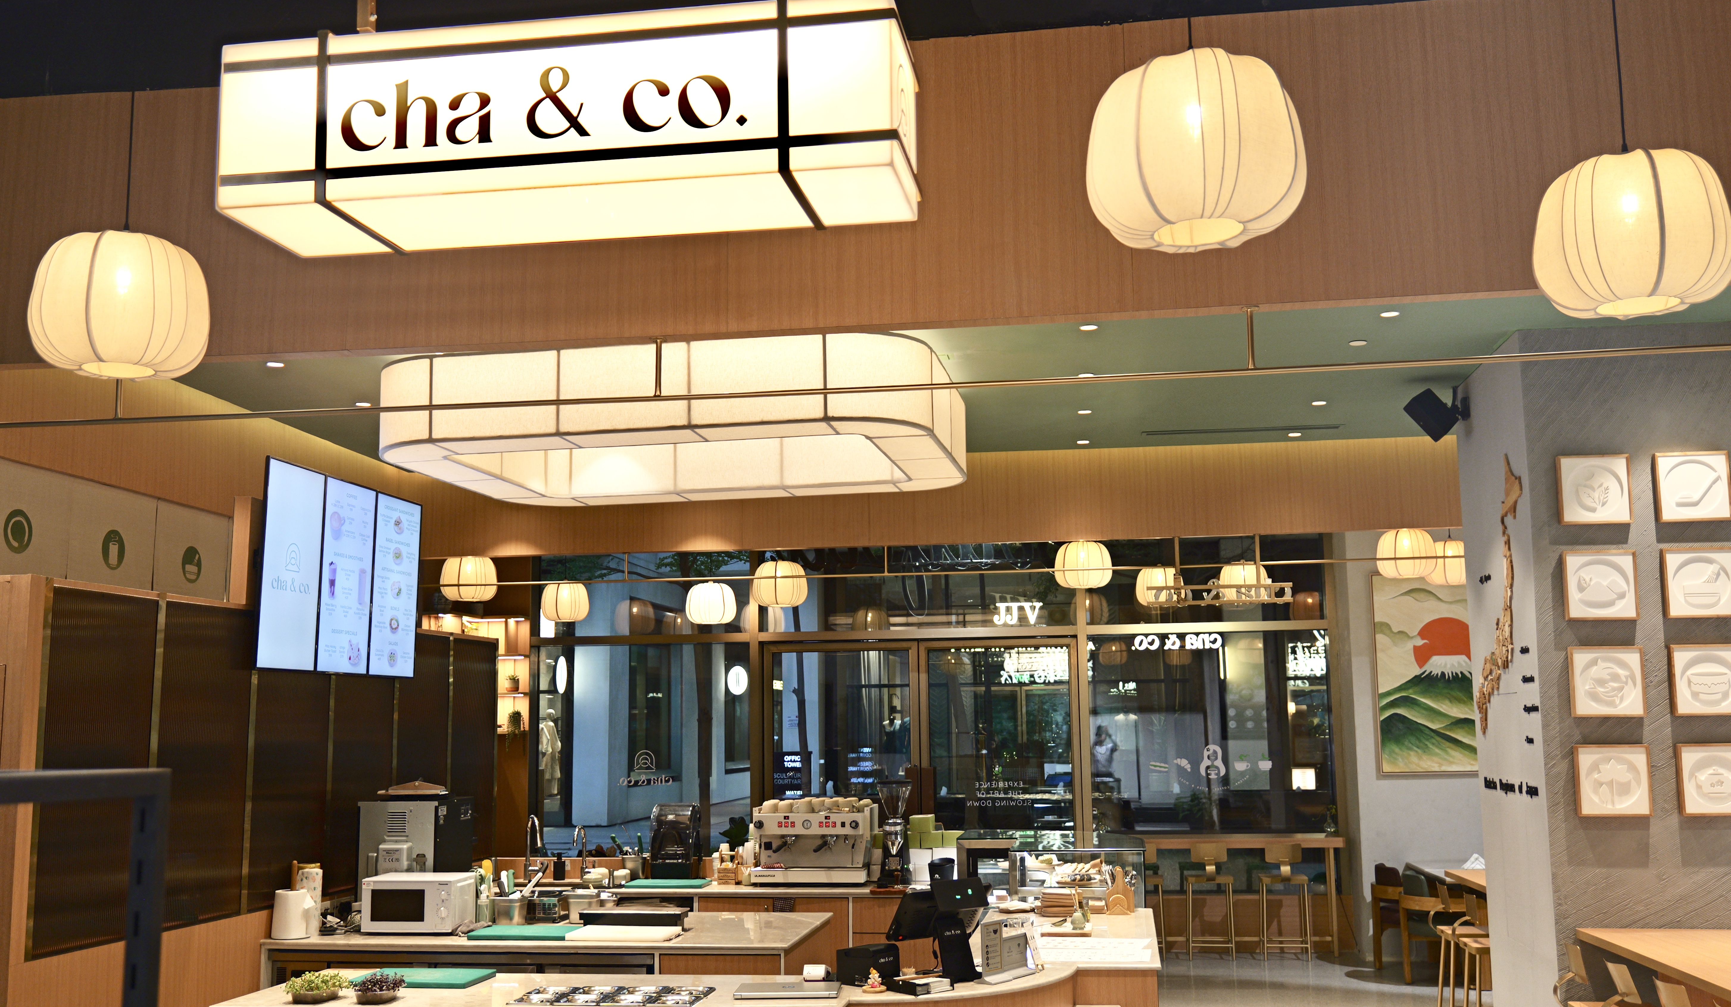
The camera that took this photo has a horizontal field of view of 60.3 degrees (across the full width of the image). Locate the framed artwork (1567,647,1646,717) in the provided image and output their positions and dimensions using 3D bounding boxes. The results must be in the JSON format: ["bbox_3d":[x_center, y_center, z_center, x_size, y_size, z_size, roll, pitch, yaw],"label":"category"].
[{"bbox_3d":[3.367,0.811,6.762,0.306,0.308,0.035,-2,-9,9],"label":"framed artwork"}]

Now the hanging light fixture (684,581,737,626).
[{"bbox_3d":[-1.248,0.819,12.117,0.410,0.345,0.410,-1,-8,0],"label":"hanging light fixture"}]

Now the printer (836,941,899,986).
[{"bbox_3d":[0.013,1.691,5.472,0.135,0.127,0.195,-7,-11,34],"label":"printer"}]

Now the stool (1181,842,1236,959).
[{"bbox_3d":[2.712,3.126,11.738,0.370,0.880,0.420,-2,-8,9],"label":"stool"}]

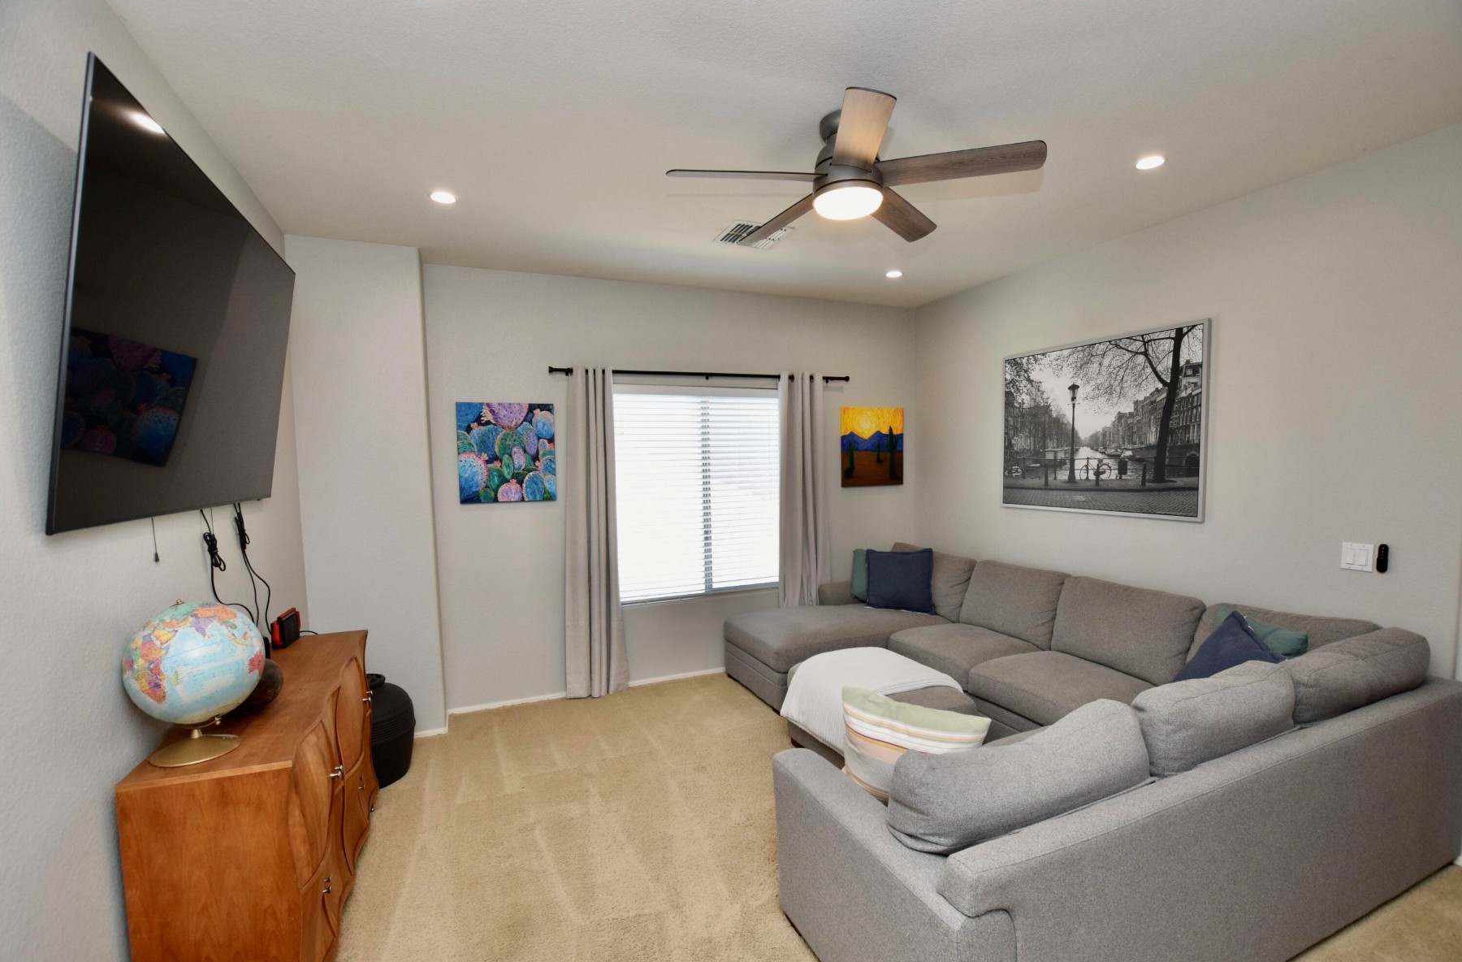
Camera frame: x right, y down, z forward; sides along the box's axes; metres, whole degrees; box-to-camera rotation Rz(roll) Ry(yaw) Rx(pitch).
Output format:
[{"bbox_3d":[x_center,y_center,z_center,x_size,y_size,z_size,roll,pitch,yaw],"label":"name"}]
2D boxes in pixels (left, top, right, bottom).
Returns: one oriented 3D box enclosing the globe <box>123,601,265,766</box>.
[{"bbox_3d":[-1.427,0.523,1.633,0.310,0.388,0.305,-3,3,-24],"label":"globe"}]

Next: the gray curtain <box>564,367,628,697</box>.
[{"bbox_3d":[-0.899,0.341,3.976,0.366,2.163,0.130,-3,3,-23],"label":"gray curtain"}]

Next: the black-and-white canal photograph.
[{"bbox_3d":[2.192,-0.319,3.714,0.035,1.033,1.286,-3,3,-24],"label":"black-and-white canal photograph"}]

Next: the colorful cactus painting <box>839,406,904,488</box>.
[{"bbox_3d":[1.136,-0.269,4.900,0.600,0.624,0.035,-3,3,-23],"label":"colorful cactus painting"}]

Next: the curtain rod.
[{"bbox_3d":[-0.120,-0.735,4.282,2.230,0.065,0.080,-3,3,-23],"label":"curtain rod"}]

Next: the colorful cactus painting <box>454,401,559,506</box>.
[{"bbox_3d":[-1.395,-0.173,3.818,0.570,0.618,0.035,-3,3,-23],"label":"colorful cactus painting"}]

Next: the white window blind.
[{"bbox_3d":[-0.153,0.072,4.447,1.464,1.498,0.060,-3,3,-23],"label":"white window blind"}]

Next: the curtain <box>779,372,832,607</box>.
[{"bbox_3d":[0.566,0.275,4.602,0.443,2.164,0.130,-3,3,-23],"label":"curtain"}]

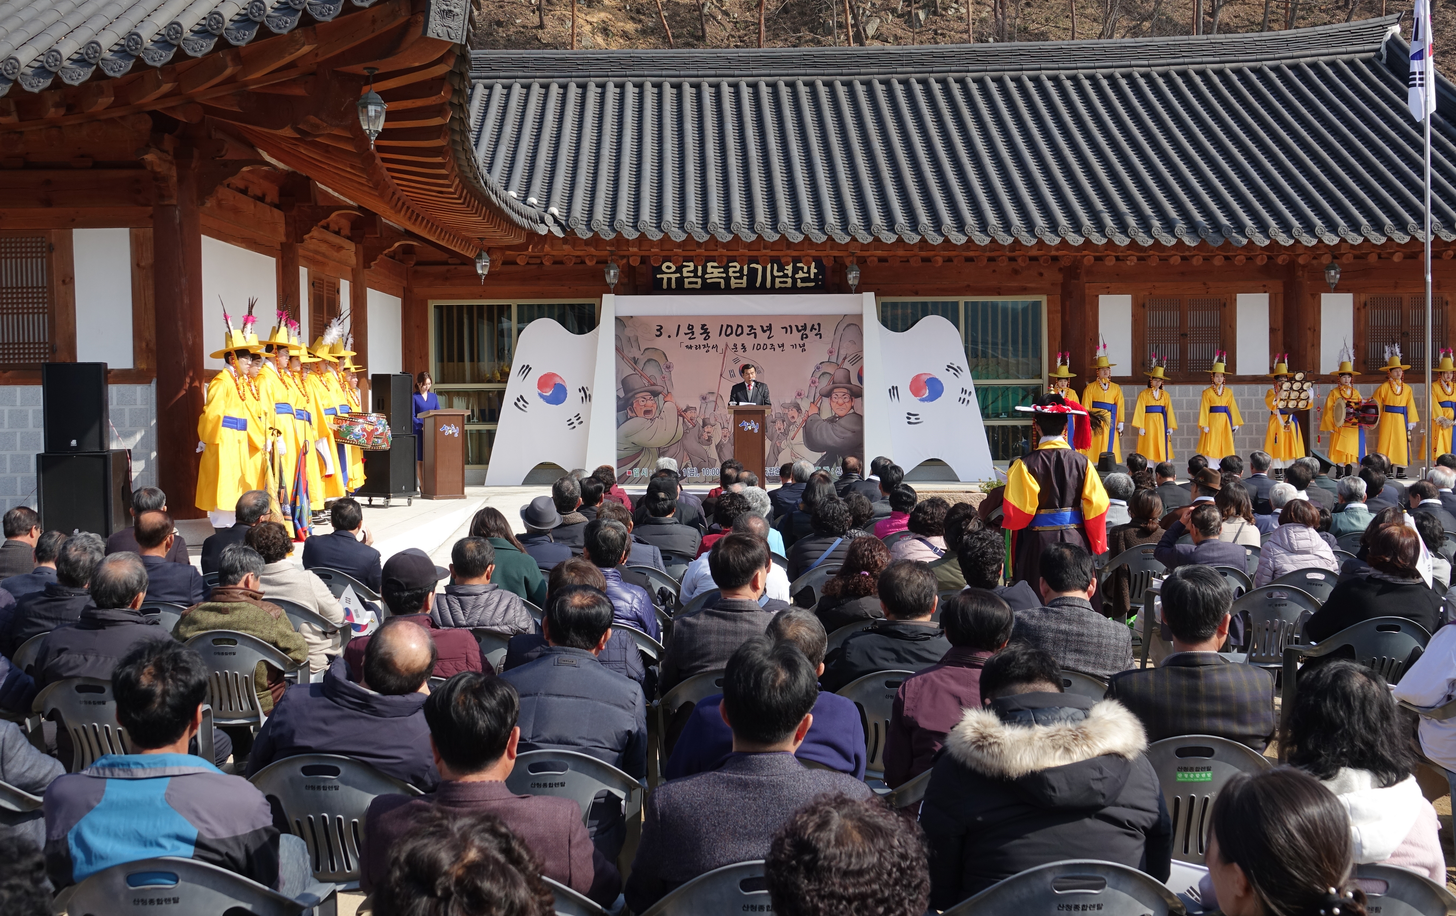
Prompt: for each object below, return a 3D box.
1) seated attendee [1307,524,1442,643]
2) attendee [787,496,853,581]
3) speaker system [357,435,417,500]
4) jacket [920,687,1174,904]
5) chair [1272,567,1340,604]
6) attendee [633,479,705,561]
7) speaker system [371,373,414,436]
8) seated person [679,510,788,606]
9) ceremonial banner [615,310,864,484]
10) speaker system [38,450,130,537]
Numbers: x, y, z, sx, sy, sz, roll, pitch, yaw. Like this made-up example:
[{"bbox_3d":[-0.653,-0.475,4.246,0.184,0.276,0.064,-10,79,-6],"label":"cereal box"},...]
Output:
[{"bbox_3d":[2.801,0.878,7.171,0.560,1.200,0.780,-1,2,-12],"label":"seated attendee"},{"bbox_3d":[0.628,0.799,9.451,0.520,1.200,0.700,-1,2,0],"label":"attendee"},{"bbox_3d":[-4.138,0.109,19.182,0.550,0.710,0.540,0,2,29],"label":"speaker system"},{"bbox_3d":[0.688,0.826,3.429,0.540,0.680,0.480,-1,2,-2],"label":"jacket"},{"bbox_3d":[3.270,0.984,8.958,0.560,0.810,0.560,-1,2,-2],"label":"chair"},{"bbox_3d":[-0.416,0.783,11.177,0.520,1.280,0.780,-1,2,2],"label":"attendee"},{"bbox_3d":[-4.154,-0.648,19.328,0.380,0.730,0.470,0,2,23],"label":"speaker system"},{"bbox_3d":[0.059,0.850,8.082,0.550,1.200,0.700,-1,2,0],"label":"seated person"},{"bbox_3d":[0.168,-0.846,22.784,3.590,2.461,0.150,0,2,0],"label":"ceremonial banner"},{"bbox_3d":[-5.135,0.298,12.636,0.560,0.690,0.700,-1,2,-10],"label":"speaker system"}]

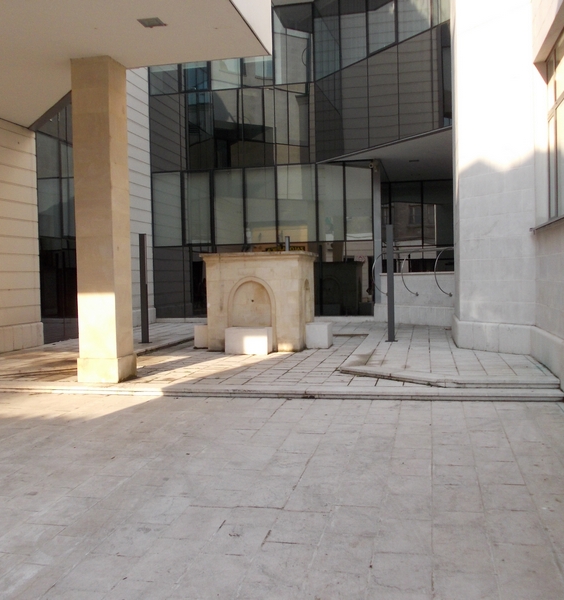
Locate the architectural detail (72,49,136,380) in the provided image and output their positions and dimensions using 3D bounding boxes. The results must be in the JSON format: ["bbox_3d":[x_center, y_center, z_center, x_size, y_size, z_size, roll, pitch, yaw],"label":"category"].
[{"bbox_3d":[-2.255,-0.963,8.172,0.540,3.970,0.530,-1,2,13],"label":"architectural detail"}]

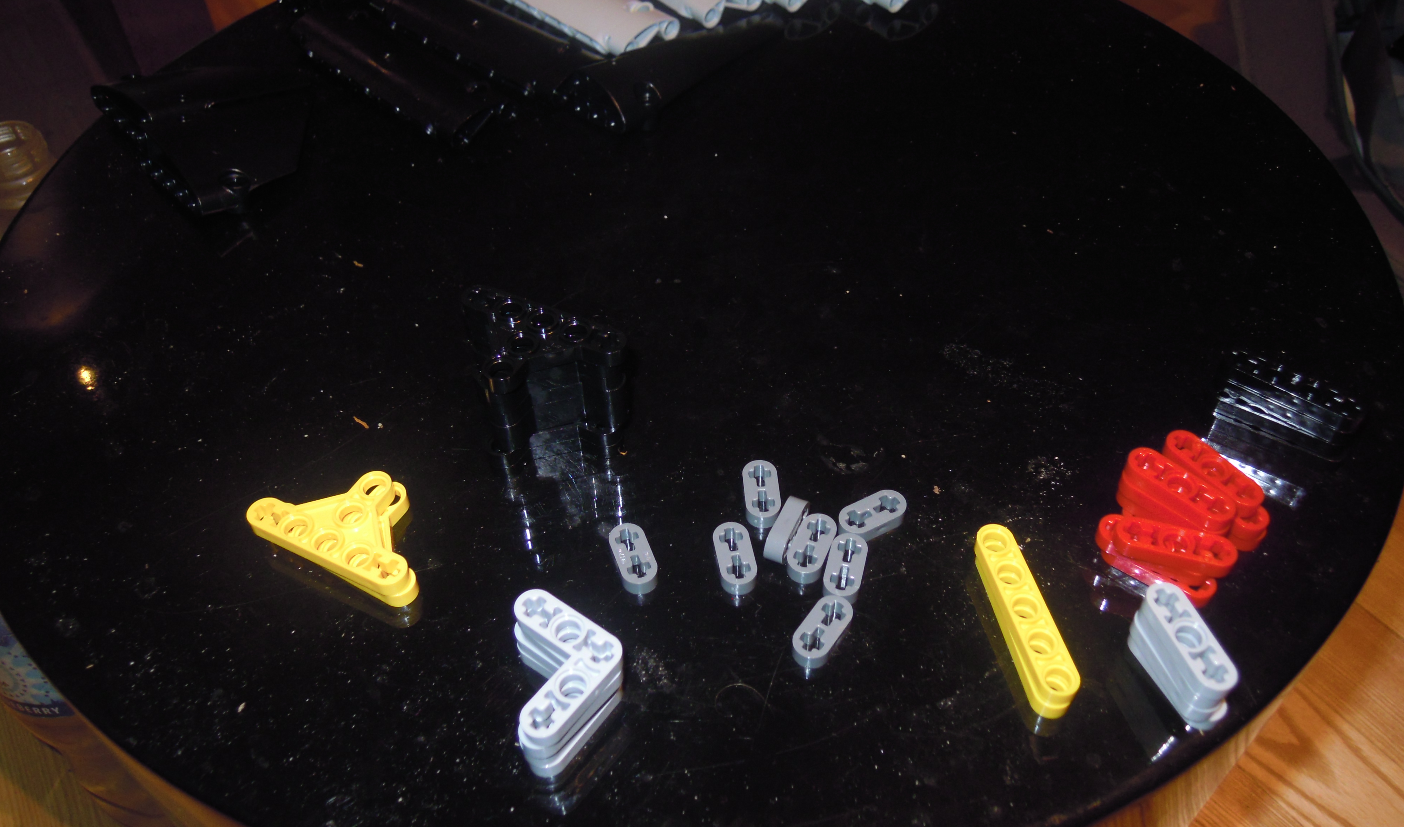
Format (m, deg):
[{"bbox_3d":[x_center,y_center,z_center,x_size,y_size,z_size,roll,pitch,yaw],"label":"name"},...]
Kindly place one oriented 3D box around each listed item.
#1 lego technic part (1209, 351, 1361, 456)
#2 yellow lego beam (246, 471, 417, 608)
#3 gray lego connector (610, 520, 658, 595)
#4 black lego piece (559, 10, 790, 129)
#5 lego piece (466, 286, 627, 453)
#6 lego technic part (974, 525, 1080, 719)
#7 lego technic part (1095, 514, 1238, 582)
[{"bbox_3d":[0.133,-0.002,0.260,0.032,0.016,0.009,29,54,23],"label":"lego technic part"},{"bbox_3d":[-0.073,0.023,0.243,0.042,0.008,0.025,20,51,19],"label":"yellow lego beam"},{"bbox_3d":[-0.014,0.030,0.238,0.008,0.004,0.016,-15,50,-13],"label":"gray lego connector"},{"bbox_3d":[-0.007,-0.121,0.366,0.029,0.016,0.086,32,55,25],"label":"black lego piece"},{"bbox_3d":[-0.038,-0.004,0.251,0.041,0.030,0.025,19,51,17],"label":"lego piece"},{"bbox_3d":[0.063,0.040,0.225,0.008,0.008,0.040,-9,48,-7],"label":"lego technic part"},{"bbox_3d":[0.093,0.028,0.230,0.026,0.008,0.009,20,51,18],"label":"lego technic part"}]

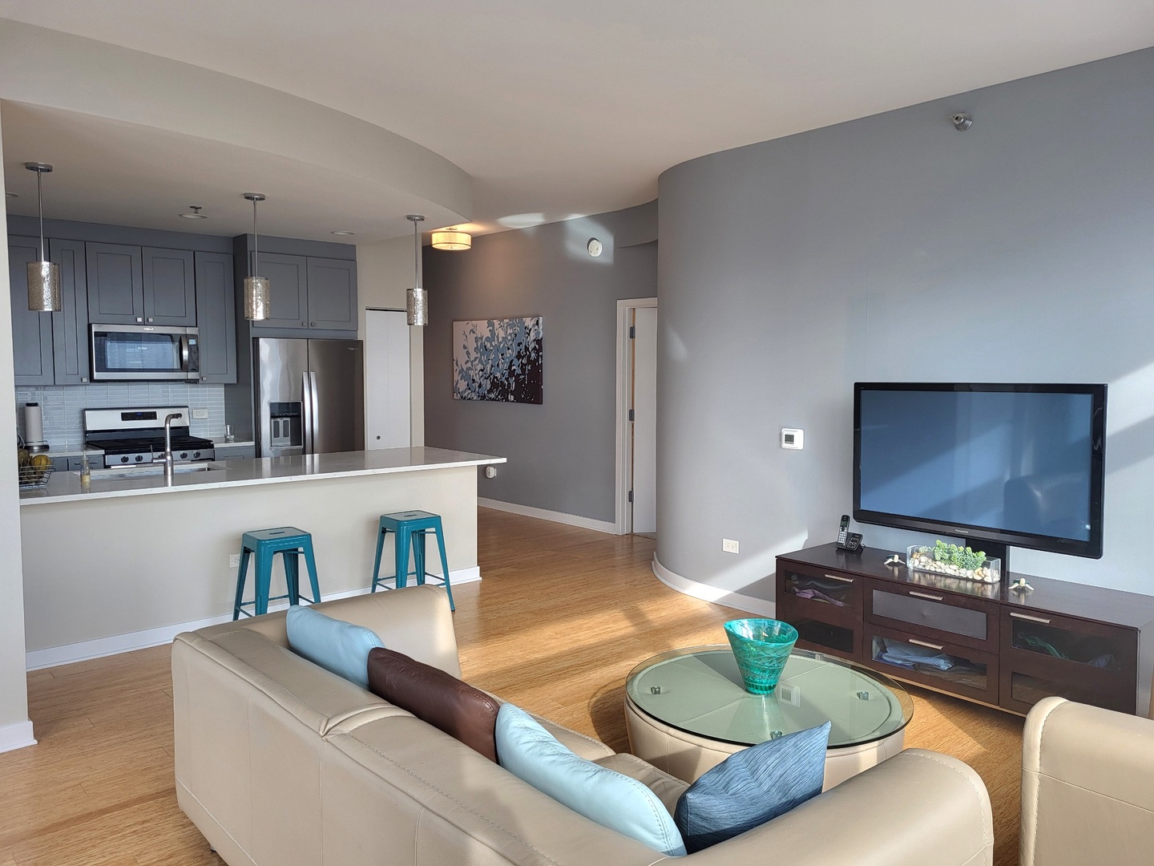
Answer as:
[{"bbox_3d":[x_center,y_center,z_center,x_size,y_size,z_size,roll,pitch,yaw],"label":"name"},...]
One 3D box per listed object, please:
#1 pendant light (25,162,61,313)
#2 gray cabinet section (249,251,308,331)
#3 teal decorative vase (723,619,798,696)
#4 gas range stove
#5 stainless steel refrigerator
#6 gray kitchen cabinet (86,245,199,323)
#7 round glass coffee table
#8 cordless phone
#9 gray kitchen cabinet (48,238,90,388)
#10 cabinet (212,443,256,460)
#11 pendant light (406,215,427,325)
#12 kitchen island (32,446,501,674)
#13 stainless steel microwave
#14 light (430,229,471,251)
[{"bbox_3d":[-2.769,-1.009,4.486,0.144,0.765,0.144,-4,6,-42],"label":"pendant light"},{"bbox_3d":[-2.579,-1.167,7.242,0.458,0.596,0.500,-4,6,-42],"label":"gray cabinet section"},{"bbox_3d":[0.682,0.840,3.206,0.279,0.226,0.279,0,4,0],"label":"teal decorative vase"},{"bbox_3d":[-3.284,0.414,6.689,0.759,1.193,0.680,-4,6,-42],"label":"gas range stove"},{"bbox_3d":[-2.380,0.085,7.426,0.904,1.743,0.755,-4,6,-42],"label":"stainless steel refrigerator"},{"bbox_3d":[-3.403,-1.127,6.713,0.765,0.584,0.333,-4,6,-42],"label":"gray kitchen cabinet"},{"bbox_3d":[0.706,1.119,3.234,1.027,0.345,1.027,0,4,0],"label":"round glass coffee table"},{"bbox_3d":[1.507,0.543,4.749,0.090,0.177,0.130,-3,5,-40],"label":"cordless phone"},{"bbox_3d":[-3.790,-0.878,6.419,0.232,1.045,0.330,-4,6,-42],"label":"gray kitchen cabinet"},{"bbox_3d":[-2.914,0.539,7.092,0.309,0.885,0.610,-4,6,-42],"label":"cabinet"},{"bbox_3d":[-1.113,-1.122,6.027,0.144,0.765,0.144,0,4,0],"label":"pendant light"},{"bbox_3d":[-1.951,0.668,5.493,2.950,0.915,1.155,-4,6,-42],"label":"kitchen island"},{"bbox_3d":[-3.384,-0.609,6.761,0.758,0.430,0.400,-4,6,-42],"label":"stainless steel microwave"},{"bbox_3d":[-1.298,-2.006,8.986,0.411,0.210,0.411,0,4,0],"label":"light"}]

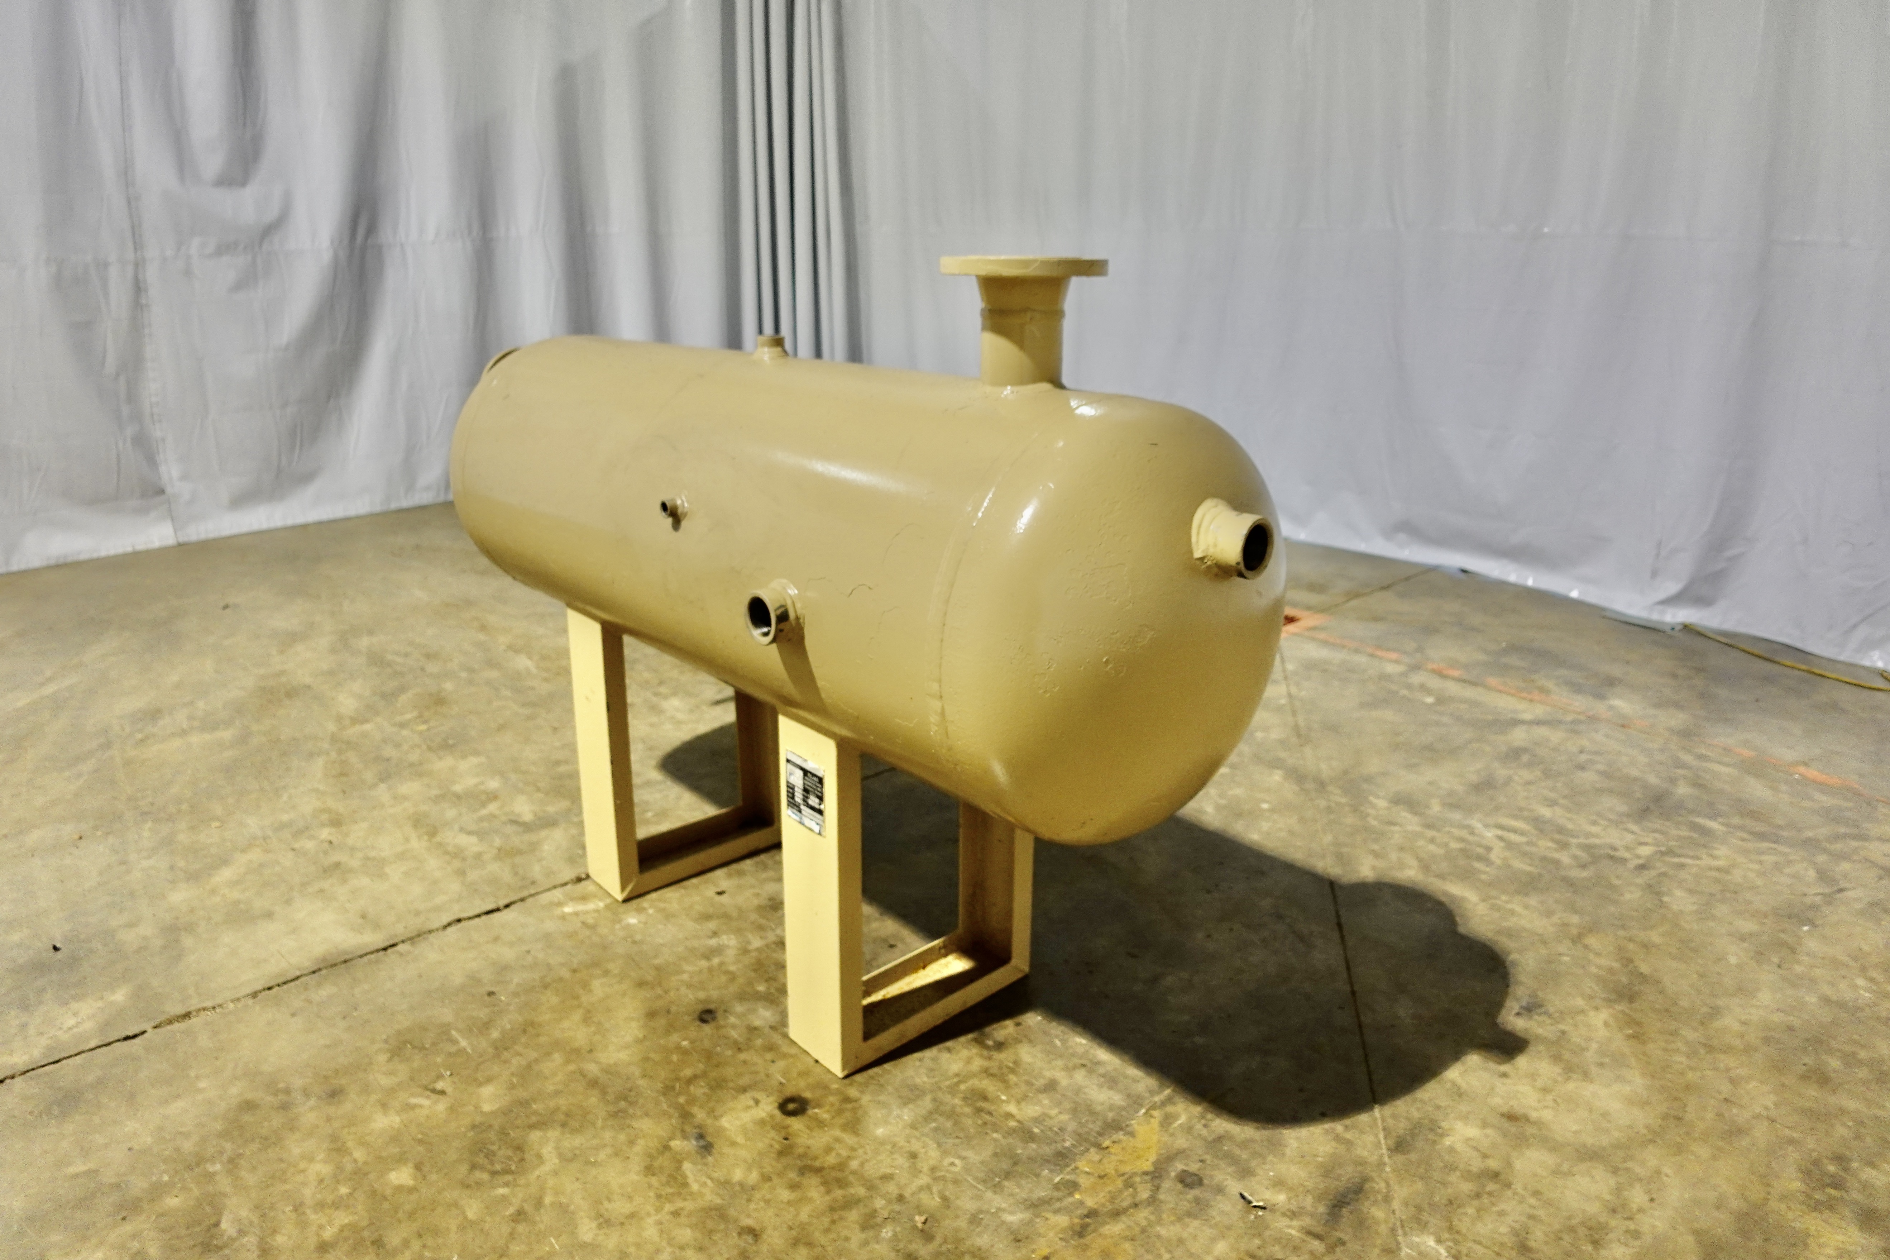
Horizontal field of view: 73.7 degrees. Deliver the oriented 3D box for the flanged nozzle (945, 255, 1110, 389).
[{"bbox_3d":[0.108,-0.426,1.757,0.229,0.176,0.229,0,17,0],"label":"flanged nozzle"}]

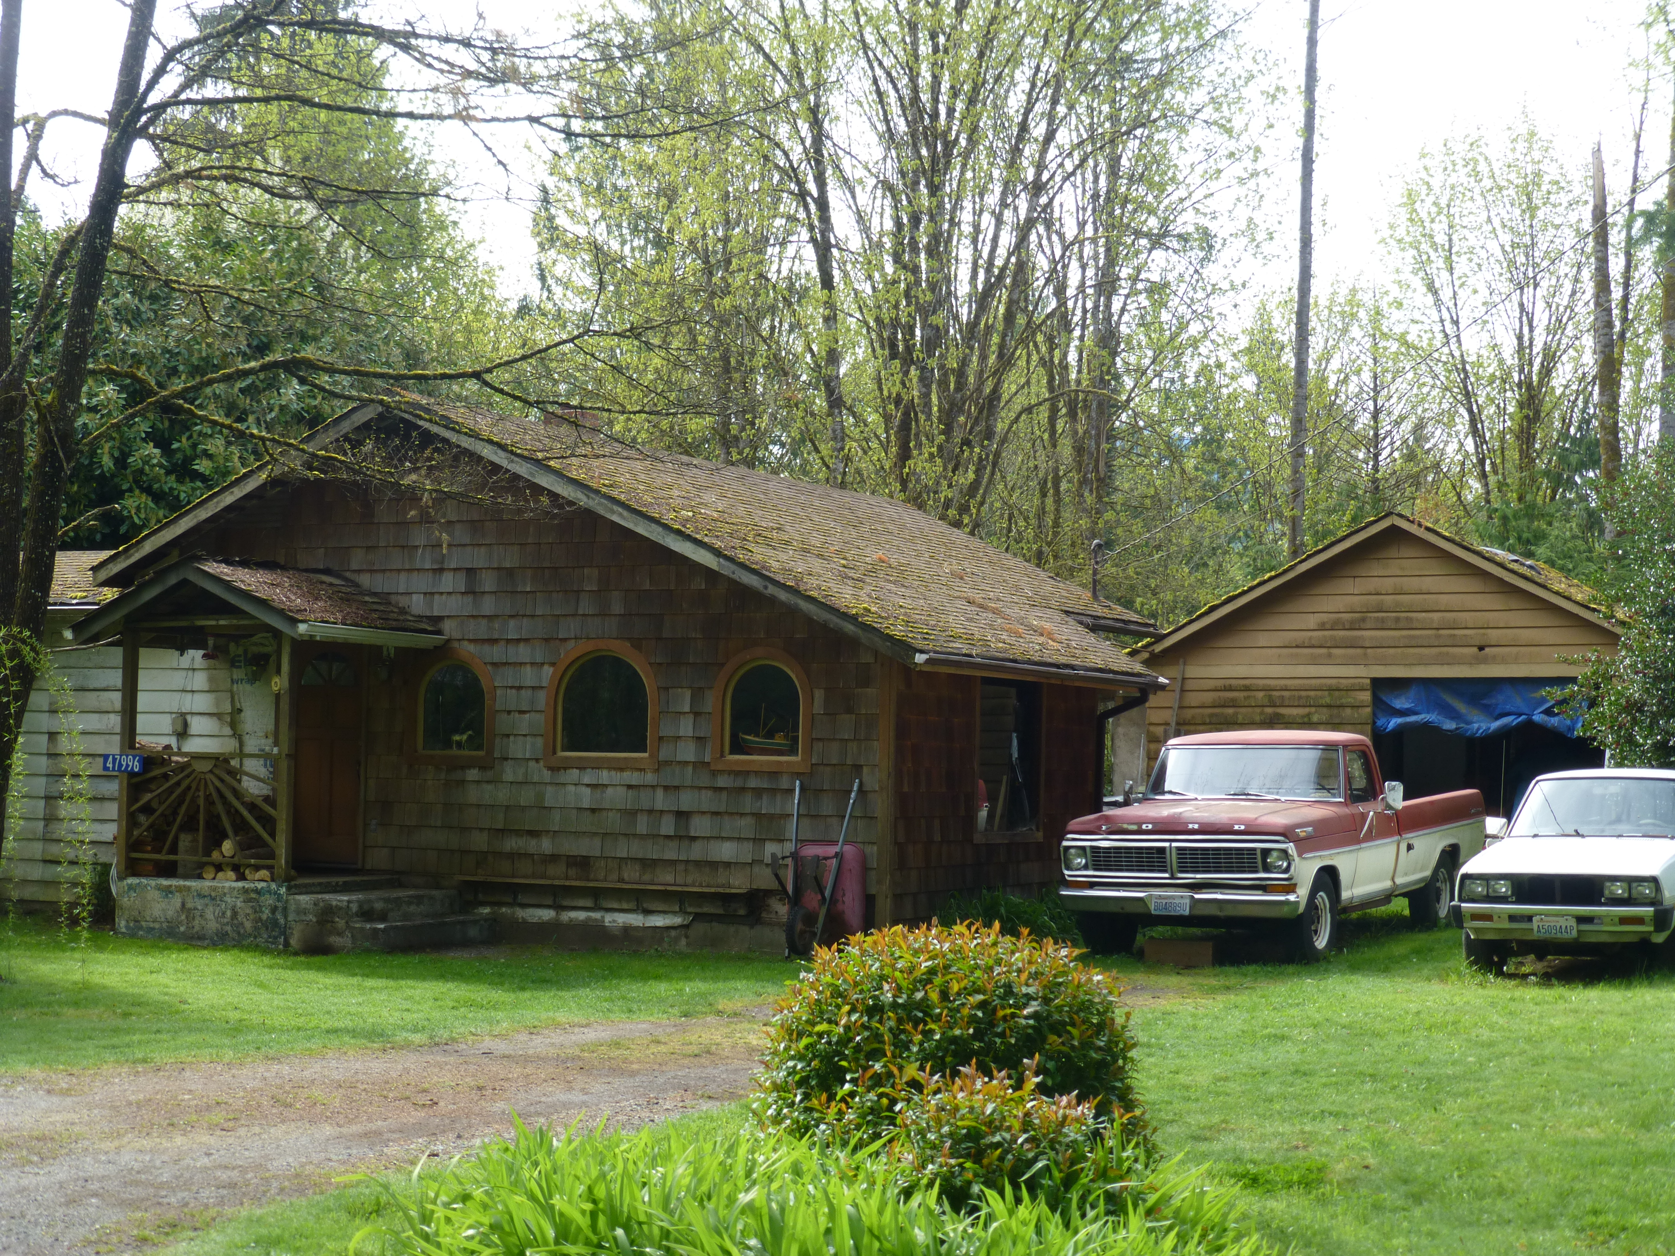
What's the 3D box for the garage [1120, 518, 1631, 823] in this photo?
[{"bbox_3d":[8.039,0.980,34.135,6.300,4.350,7.400,0,-3,27],"label":"garage"}]

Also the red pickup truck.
[{"bbox_3d":[3.853,1.761,22.233,2.020,1.770,5.280,-1,-1,29],"label":"red pickup truck"}]

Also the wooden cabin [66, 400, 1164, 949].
[{"bbox_3d":[-1.374,0.500,27.249,9.100,4.950,12.400,0,-3,27],"label":"wooden cabin"}]

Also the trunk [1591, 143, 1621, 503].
[{"bbox_3d":[12.405,-2.244,41.959,0.380,11.140,0.380,-2,0,27],"label":"trunk"}]

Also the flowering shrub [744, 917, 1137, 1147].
[{"bbox_3d":[0.455,1.633,10.500,1.550,0.930,1.450,1,-3,0],"label":"flowering shrub"}]

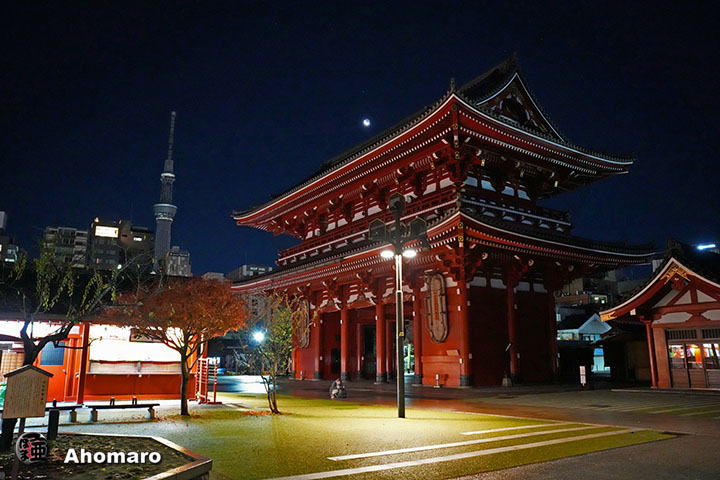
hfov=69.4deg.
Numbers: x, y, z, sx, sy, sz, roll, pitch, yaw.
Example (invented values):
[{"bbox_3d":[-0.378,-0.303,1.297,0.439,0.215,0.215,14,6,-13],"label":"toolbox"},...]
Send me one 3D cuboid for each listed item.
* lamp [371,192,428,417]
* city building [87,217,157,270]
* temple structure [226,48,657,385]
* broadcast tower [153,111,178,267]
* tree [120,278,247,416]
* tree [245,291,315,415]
[{"bbox_3d":[1.147,1.825,15.541,1.750,6.650,1.650,0,-13,0],"label":"lamp"},{"bbox_3d":[-74.842,16.201,155.115,16.000,41.806,15.000,8,-16,-34],"label":"city building"},{"bbox_3d":[3.623,0.118,43.288,18.637,22.300,31.135,8,-16,-34],"label":"temple structure"},{"bbox_3d":[-493.420,-22.072,1304.620,66.000,634.000,66.000,5,-14,-21],"label":"broadcast tower"},{"bbox_3d":[-5.595,3.333,16.483,4.000,4.200,3.900,0,-13,0],"label":"tree"},{"bbox_3d":[-2.586,3.552,16.702,2.200,3.850,2.100,0,-13,0],"label":"tree"}]

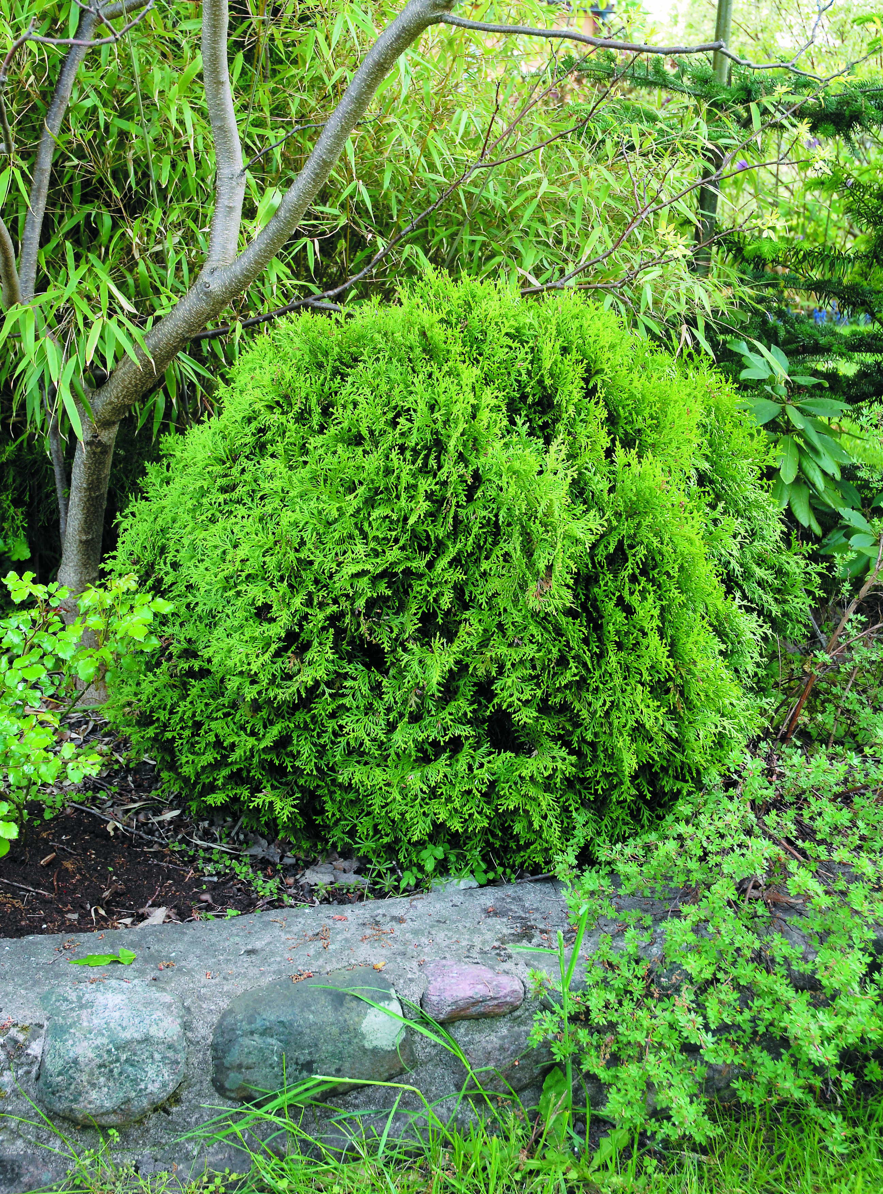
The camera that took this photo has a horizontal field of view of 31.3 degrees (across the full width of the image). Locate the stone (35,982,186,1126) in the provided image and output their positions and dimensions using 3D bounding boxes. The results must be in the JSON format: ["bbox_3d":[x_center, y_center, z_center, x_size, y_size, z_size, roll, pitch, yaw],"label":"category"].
[{"bbox_3d":[-0.464,0.640,2.210,0.205,0.190,0.165,-4,17,-12],"label":"stone"}]

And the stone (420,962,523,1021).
[{"bbox_3d":[0.046,0.595,2.380,0.150,0.080,0.100,-4,17,-12],"label":"stone"}]

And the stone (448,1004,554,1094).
[{"bbox_3d":[0.094,0.672,2.340,0.165,0.115,0.120,-4,17,-12],"label":"stone"}]

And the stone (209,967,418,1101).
[{"bbox_3d":[-0.185,0.633,2.280,0.285,0.180,0.175,-4,17,-12],"label":"stone"}]

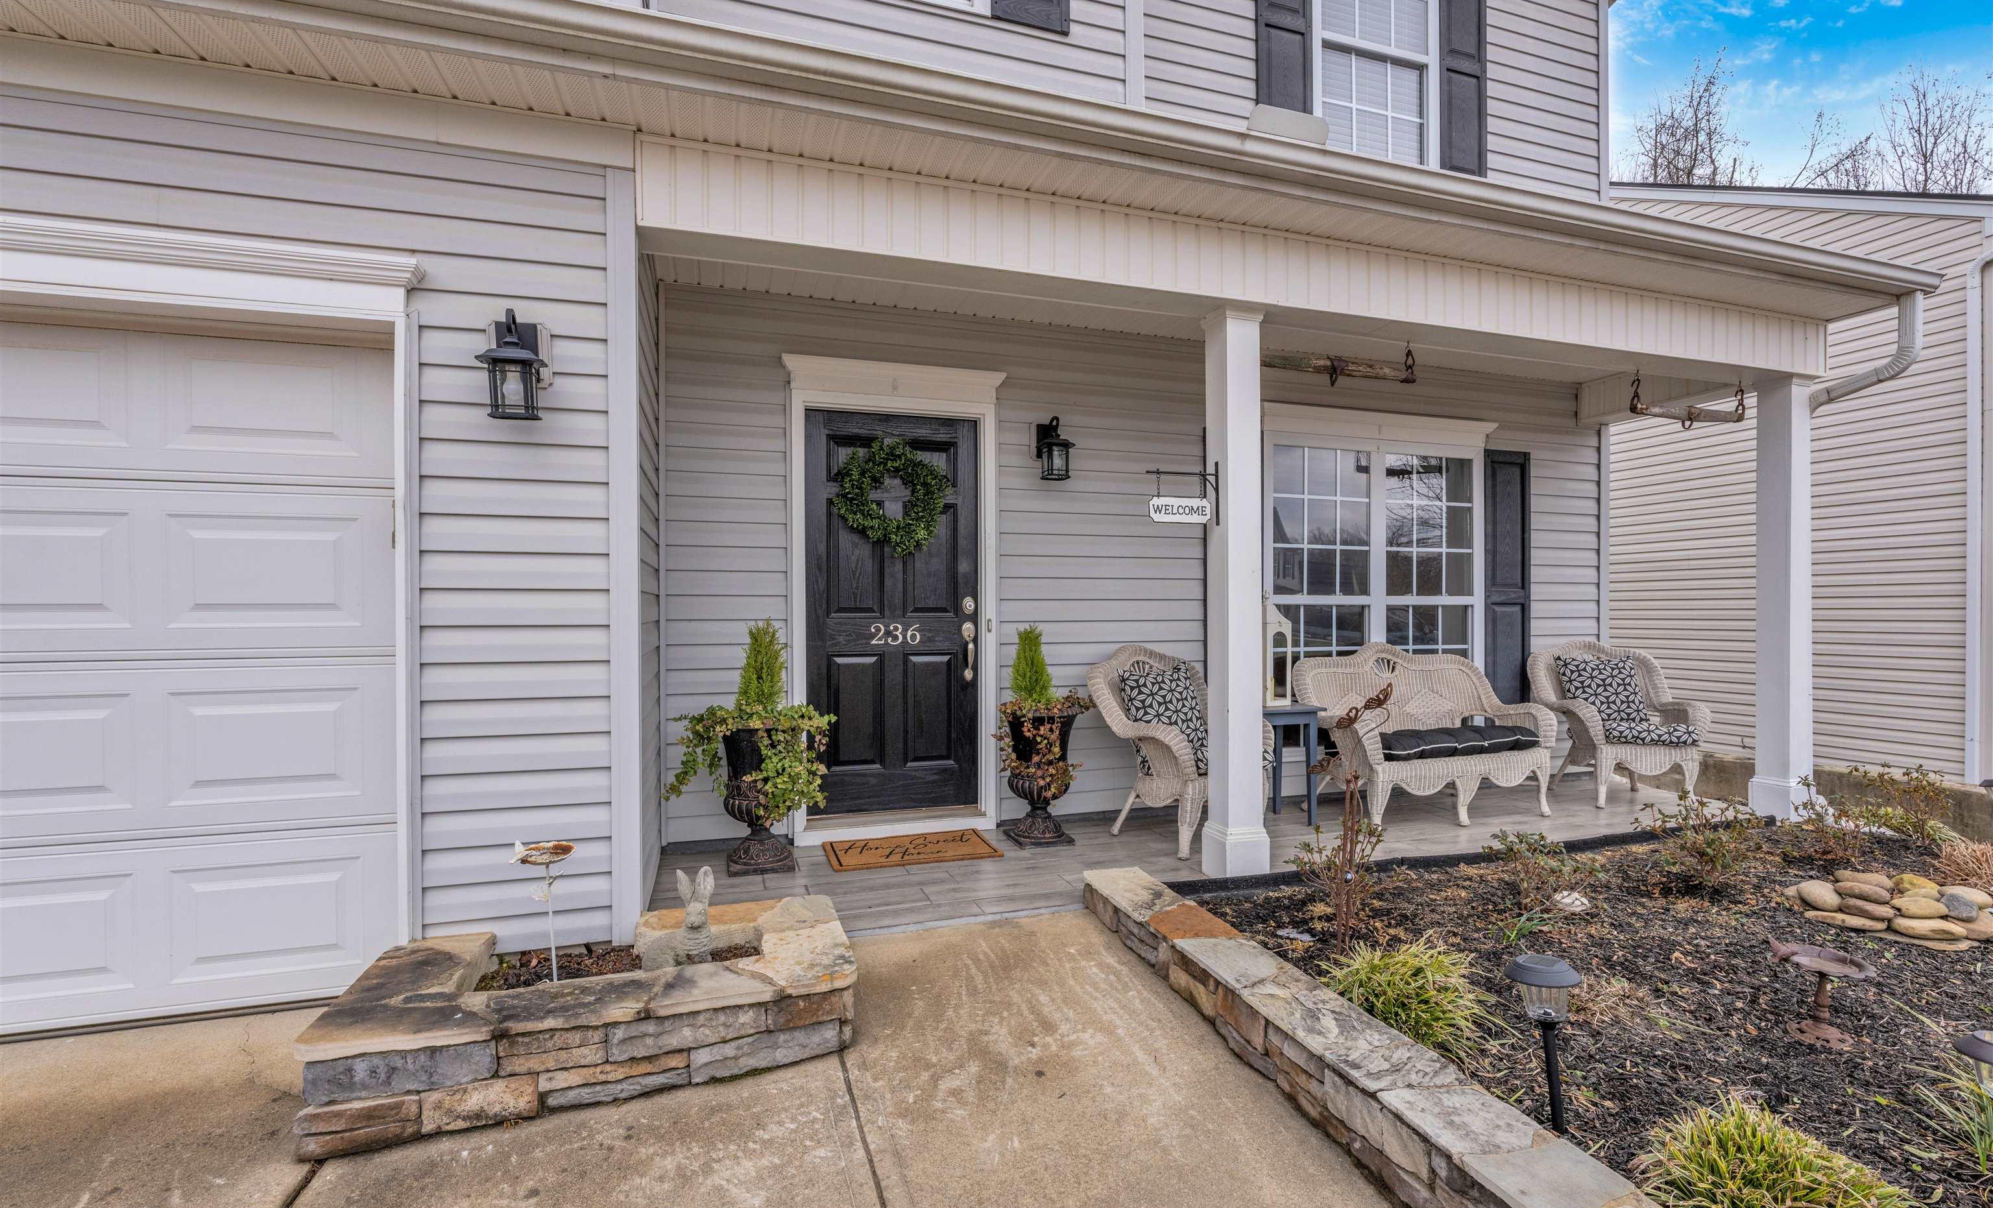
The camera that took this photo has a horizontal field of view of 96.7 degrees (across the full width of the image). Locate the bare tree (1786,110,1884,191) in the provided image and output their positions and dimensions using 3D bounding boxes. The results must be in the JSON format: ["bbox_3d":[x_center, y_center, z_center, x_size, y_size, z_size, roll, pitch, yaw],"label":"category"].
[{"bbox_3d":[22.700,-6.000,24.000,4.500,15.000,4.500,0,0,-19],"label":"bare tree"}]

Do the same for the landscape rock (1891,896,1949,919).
[{"bbox_3d":[3.177,1.046,3.050,0.160,0.065,0.110,0,0,21],"label":"landscape rock"}]

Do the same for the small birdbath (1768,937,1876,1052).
[{"bbox_3d":[2.175,1.025,2.340,0.210,0.240,0.170,0,0,25],"label":"small birdbath"}]

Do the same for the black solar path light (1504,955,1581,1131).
[{"bbox_3d":[1.187,0.943,1.900,0.145,0.390,0.145,-6,0,-19],"label":"black solar path light"}]

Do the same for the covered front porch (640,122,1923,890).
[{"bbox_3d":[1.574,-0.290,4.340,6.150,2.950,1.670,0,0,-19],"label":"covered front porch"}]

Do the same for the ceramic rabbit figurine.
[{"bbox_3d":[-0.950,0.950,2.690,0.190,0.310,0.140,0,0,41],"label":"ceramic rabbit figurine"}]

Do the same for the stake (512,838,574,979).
[{"bbox_3d":[-1.312,0.893,2.580,0.180,0.420,0.120,-3,0,0],"label":"stake"}]

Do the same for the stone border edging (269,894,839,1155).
[{"bbox_3d":[-1.099,1.143,2.572,1.320,0.255,0.690,0,0,-19],"label":"stone border edging"}]

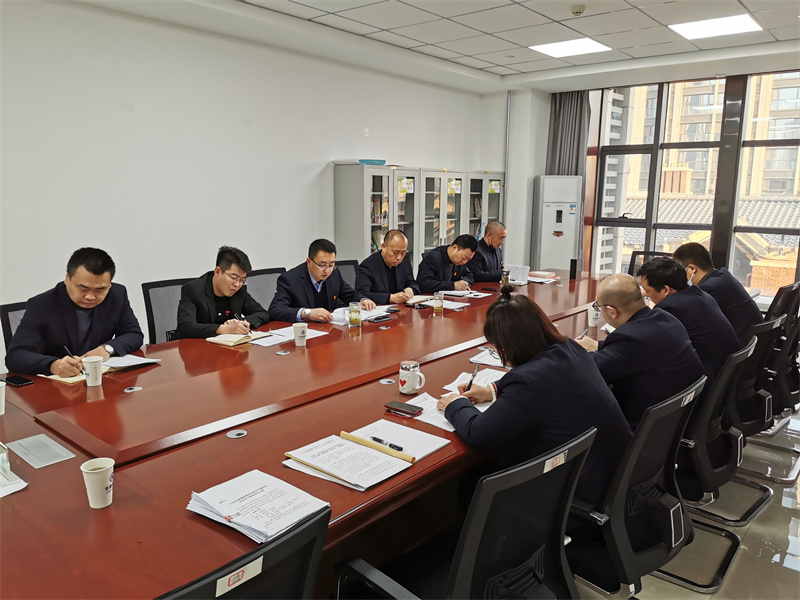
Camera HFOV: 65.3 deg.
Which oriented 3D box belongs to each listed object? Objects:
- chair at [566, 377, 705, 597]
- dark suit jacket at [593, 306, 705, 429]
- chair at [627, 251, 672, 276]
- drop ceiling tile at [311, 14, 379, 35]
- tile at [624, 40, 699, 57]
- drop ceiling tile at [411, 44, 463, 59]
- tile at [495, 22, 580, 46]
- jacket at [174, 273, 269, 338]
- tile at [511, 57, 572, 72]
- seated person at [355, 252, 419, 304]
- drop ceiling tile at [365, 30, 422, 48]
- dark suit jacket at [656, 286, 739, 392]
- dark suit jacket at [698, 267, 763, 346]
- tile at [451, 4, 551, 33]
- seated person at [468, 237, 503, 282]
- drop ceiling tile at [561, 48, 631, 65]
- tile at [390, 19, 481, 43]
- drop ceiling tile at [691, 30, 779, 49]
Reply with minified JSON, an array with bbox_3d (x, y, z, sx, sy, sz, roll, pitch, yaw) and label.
[{"bbox_3d":[0.651,0.705,2.072,0.582,0.921,0.553,9,13,42],"label":"chair"},{"bbox_3d":[1.055,0.312,2.654,0.580,0.570,0.600,9,13,39],"label":"dark suit jacket"},{"bbox_3d":[2.343,0.049,5.980,0.580,0.960,0.600,9,13,39],"label":"chair"},{"bbox_3d":[-0.402,-2.156,4.884,0.257,0.018,0.600,9,13,39],"label":"drop ceiling tile"},{"bbox_3d":[2.339,-2.260,5.623,0.600,0.020,0.456,9,13,39],"label":"tile"},{"bbox_3d":[0.364,-2.307,5.795,0.257,0.018,0.600,9,13,39],"label":"drop ceiling tile"},{"bbox_3d":[1.153,-2.188,5.145,0.600,0.020,0.600,8,13,39],"label":"tile"},{"bbox_3d":[-1.062,0.119,3.758,0.500,0.620,0.600,9,13,39],"label":"jacket"},{"bbox_3d":[1.416,-2.403,6.384,0.600,0.020,0.453,8,13,39],"label":"tile"},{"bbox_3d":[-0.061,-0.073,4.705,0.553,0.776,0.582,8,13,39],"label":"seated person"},{"bbox_3d":[-0.017,-2.234,5.339,0.253,0.020,0.600,9,13,39],"label":"drop ceiling tile"},{"bbox_3d":[1.439,0.212,3.164,0.485,0.582,0.543,8,13,39],"label":"dark suit jacket"},{"bbox_3d":[1.845,0.110,3.650,0.485,0.582,0.543,8,13,39],"label":"dark suit jacket"},{"bbox_3d":[0.771,-2.114,4.692,0.600,0.020,0.600,9,13,39],"label":"tile"},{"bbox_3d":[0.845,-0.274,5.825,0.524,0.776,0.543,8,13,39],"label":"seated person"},{"bbox_3d":[1.879,-2.330,6.009,0.600,0.018,0.467,9,13,39],"label":"drop ceiling tile"},{"bbox_3d":[0.310,-2.182,5.070,0.600,0.018,0.600,9,13,39],"label":"tile"},{"bbox_3d":[2.803,-2.192,5.255,0.600,0.018,0.467,9,13,39],"label":"drop ceiling tile"}]

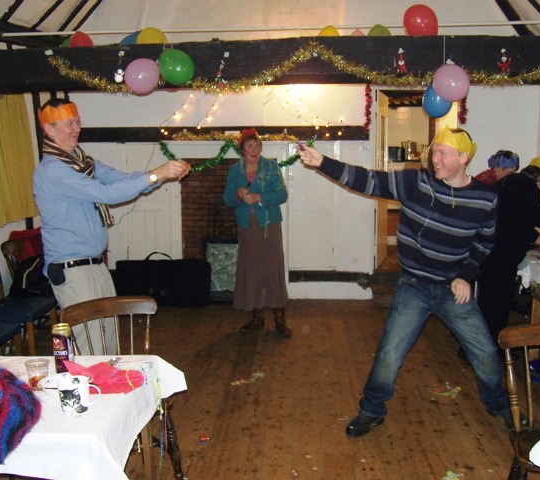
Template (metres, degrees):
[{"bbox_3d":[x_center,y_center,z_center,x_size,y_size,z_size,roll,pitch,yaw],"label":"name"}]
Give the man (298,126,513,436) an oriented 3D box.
[{"bbox_3d":[0.740,0.207,3.250,1.180,1.600,0.540,1,8,12],"label":"man"}]

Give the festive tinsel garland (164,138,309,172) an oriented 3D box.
[{"bbox_3d":[-0.322,-0.816,6.033,1.470,0.350,0.100,0,9,2],"label":"festive tinsel garland"}]

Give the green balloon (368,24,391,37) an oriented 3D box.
[{"bbox_3d":[0.801,-1.471,4.600,0.180,0.210,0.180,0,8,0],"label":"green balloon"}]

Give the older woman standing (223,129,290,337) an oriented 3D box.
[{"bbox_3d":[-0.093,-0.068,5.085,0.530,1.670,0.420,1,9,9],"label":"older woman standing"}]

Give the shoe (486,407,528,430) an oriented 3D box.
[{"bbox_3d":[1.332,0.948,3.459,0.110,0.110,0.285,-5,10,-26],"label":"shoe"}]

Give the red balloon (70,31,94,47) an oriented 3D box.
[{"bbox_3d":[-1.402,-1.454,4.700,0.190,0.230,0.190,0,8,0],"label":"red balloon"}]

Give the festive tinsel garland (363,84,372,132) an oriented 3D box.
[{"bbox_3d":[0.946,-1.305,6.100,0.085,0.520,0.080,0,8,0],"label":"festive tinsel garland"}]

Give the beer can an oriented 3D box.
[{"bbox_3d":[-0.702,0.375,2.127,0.066,0.168,0.066,-1,9,0],"label":"beer can"}]

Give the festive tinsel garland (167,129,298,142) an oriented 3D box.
[{"bbox_3d":[-0.362,-0.994,6.068,1.280,0.130,0.130,0,9,2],"label":"festive tinsel garland"}]

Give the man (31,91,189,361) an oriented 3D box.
[{"bbox_3d":[-0.775,0.167,3.120,0.750,1.730,0.500,3,8,20],"label":"man"}]

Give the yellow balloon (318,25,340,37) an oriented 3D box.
[{"bbox_3d":[0.435,-1.471,4.600,0.180,0.210,0.180,0,8,0],"label":"yellow balloon"}]

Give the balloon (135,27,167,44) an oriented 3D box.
[{"bbox_3d":[-0.882,-1.469,4.700,0.230,0.250,0.230,0,8,0],"label":"balloon"}]

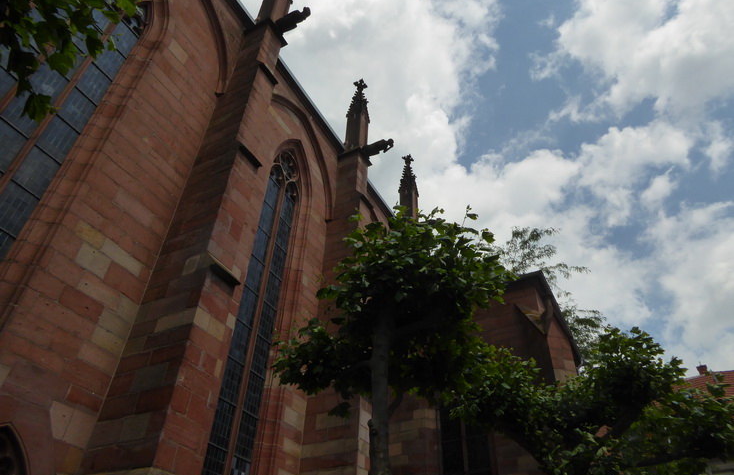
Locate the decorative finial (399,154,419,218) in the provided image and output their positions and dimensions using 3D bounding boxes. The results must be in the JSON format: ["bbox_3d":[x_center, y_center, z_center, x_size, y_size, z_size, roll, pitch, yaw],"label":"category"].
[{"bbox_3d":[1.985,-2.318,24.588,0.740,4.958,0.740,-17,-44,21],"label":"decorative finial"}]

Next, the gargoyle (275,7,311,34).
[{"bbox_3d":[-2.214,-6.629,15.414,1.073,0.444,0.326,-17,-44,21],"label":"gargoyle"}]

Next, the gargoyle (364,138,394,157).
[{"bbox_3d":[0.412,-3.359,19.173,1.184,0.444,0.326,-17,-44,21],"label":"gargoyle"}]

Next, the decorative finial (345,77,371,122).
[{"bbox_3d":[-0.299,-5.940,21.939,0.740,3.034,0.740,-17,-44,21],"label":"decorative finial"}]

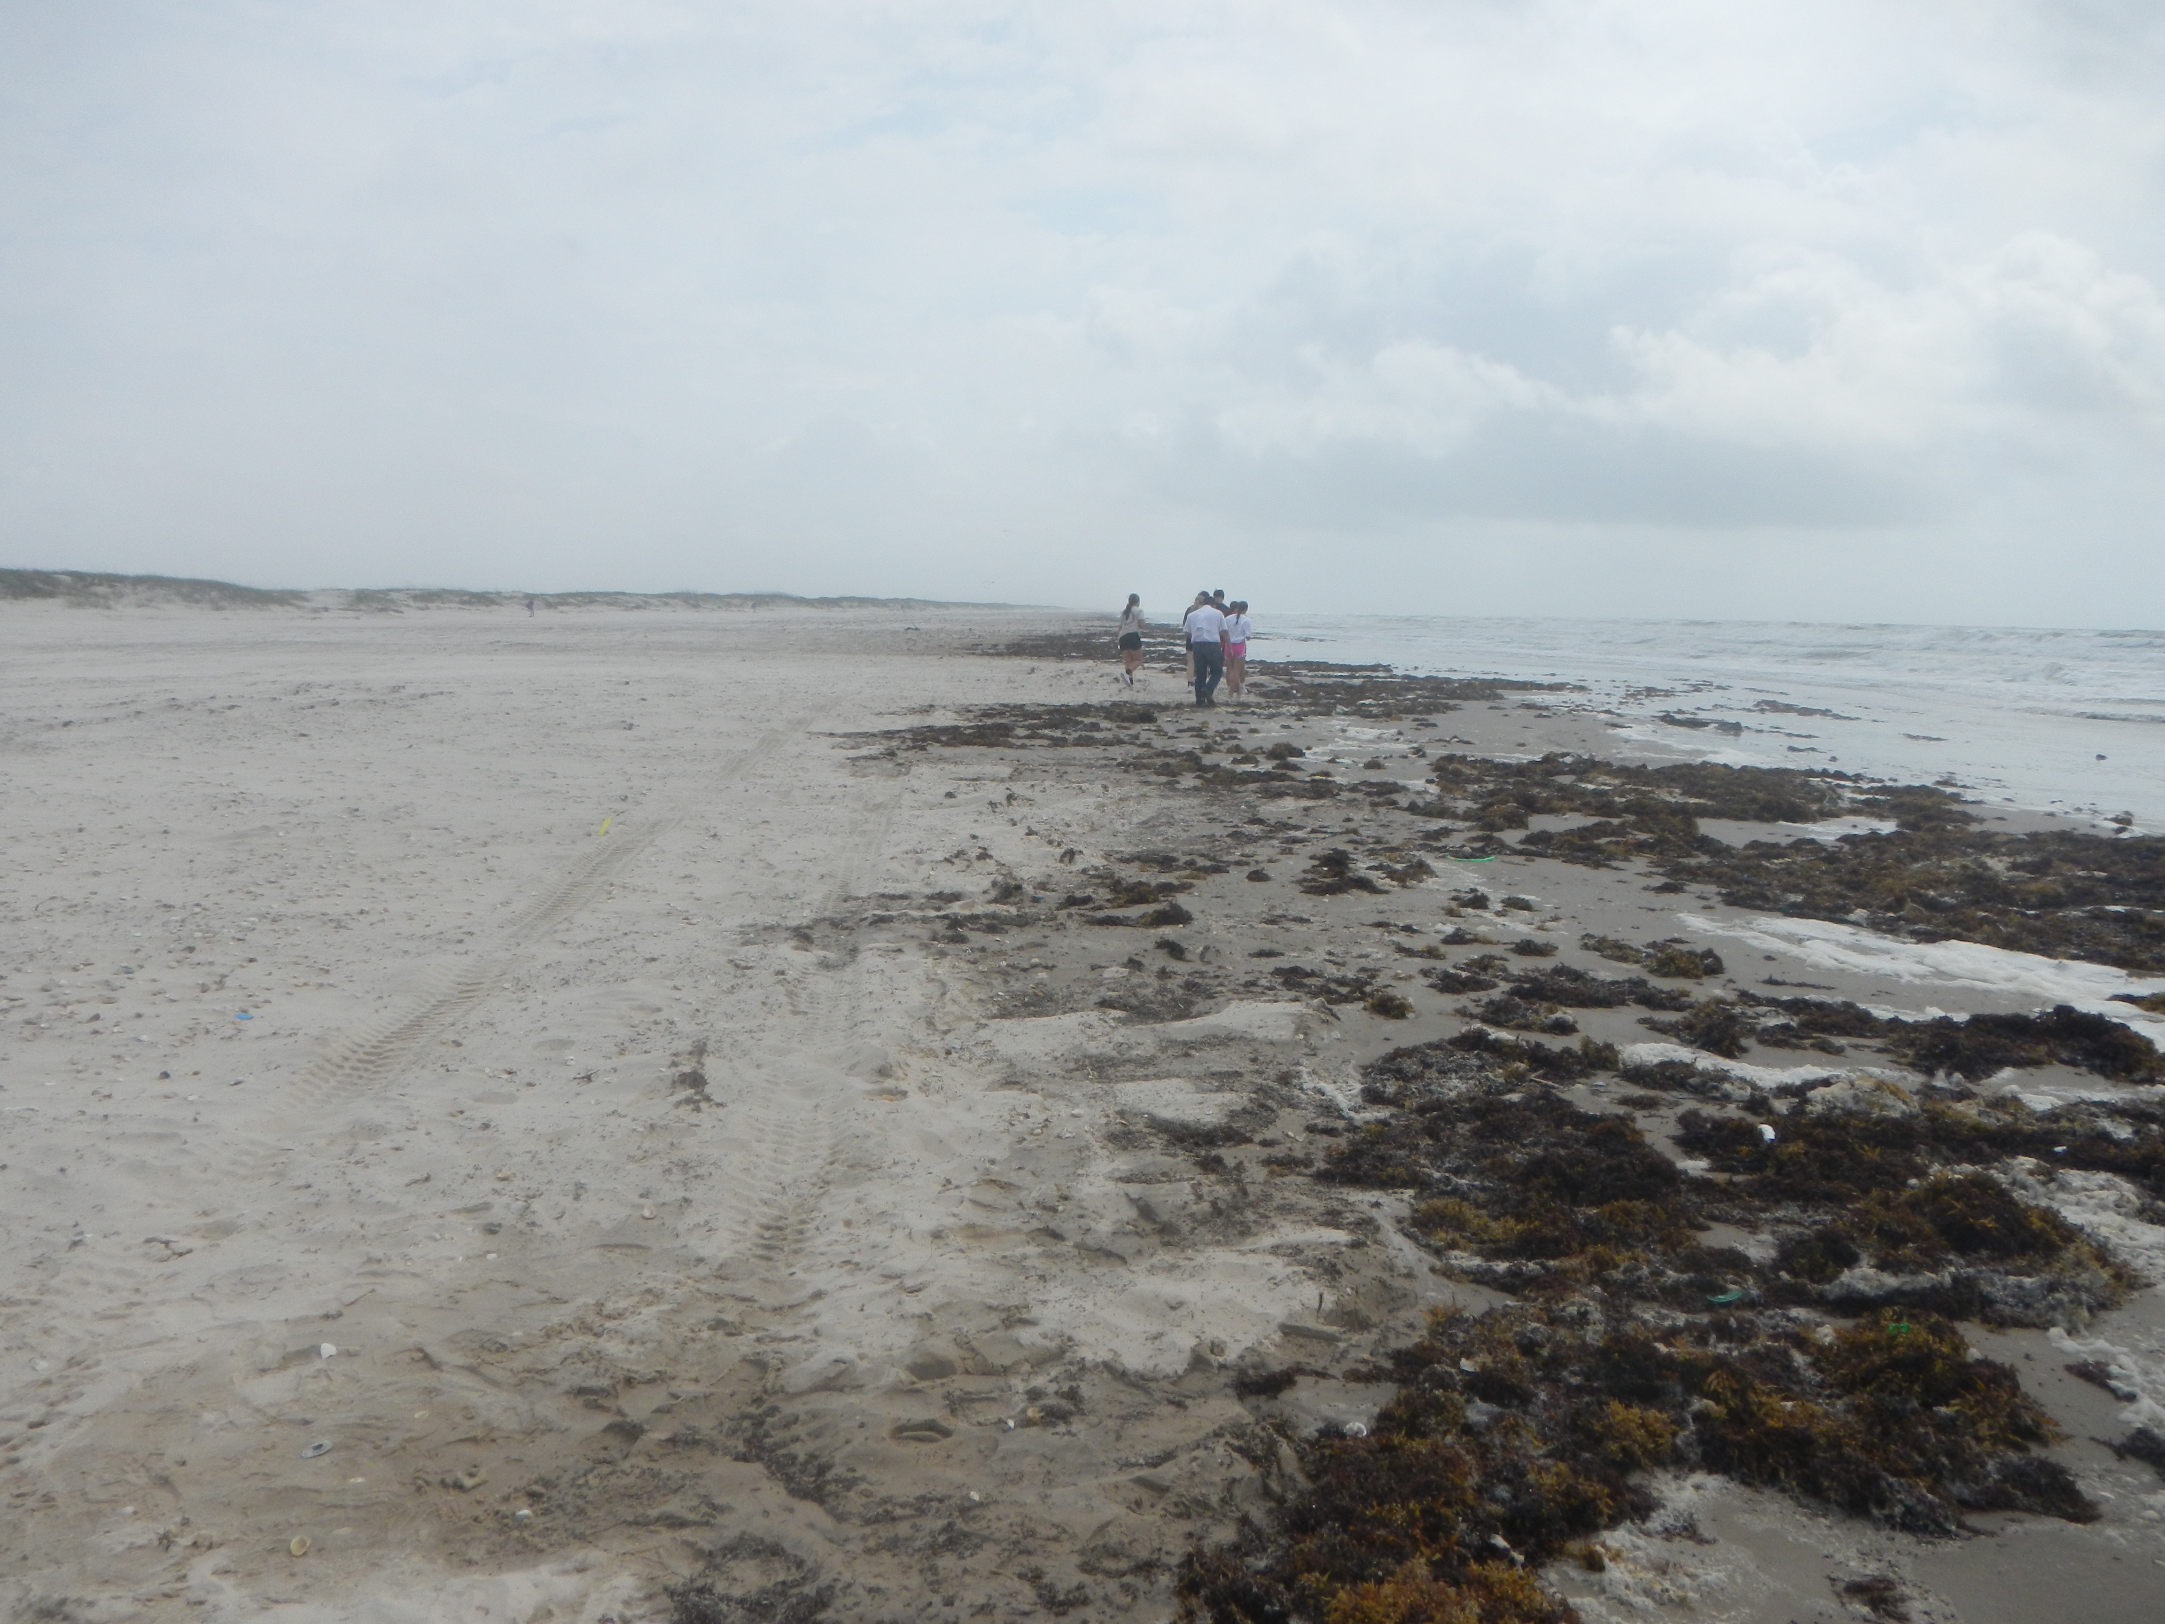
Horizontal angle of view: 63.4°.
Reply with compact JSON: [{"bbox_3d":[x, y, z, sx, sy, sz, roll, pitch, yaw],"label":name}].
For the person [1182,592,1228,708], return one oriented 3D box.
[{"bbox_3d":[1.888,-2.428,26.600,0.640,1.640,0.520,1,7,3],"label":"person"}]

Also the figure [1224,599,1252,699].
[{"bbox_3d":[2.501,-2.583,28.000,0.470,1.570,0.400,2,7,8],"label":"figure"}]

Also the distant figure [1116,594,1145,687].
[{"bbox_3d":[0.848,-2.975,30.500,0.430,1.620,0.460,4,7,25],"label":"distant figure"}]

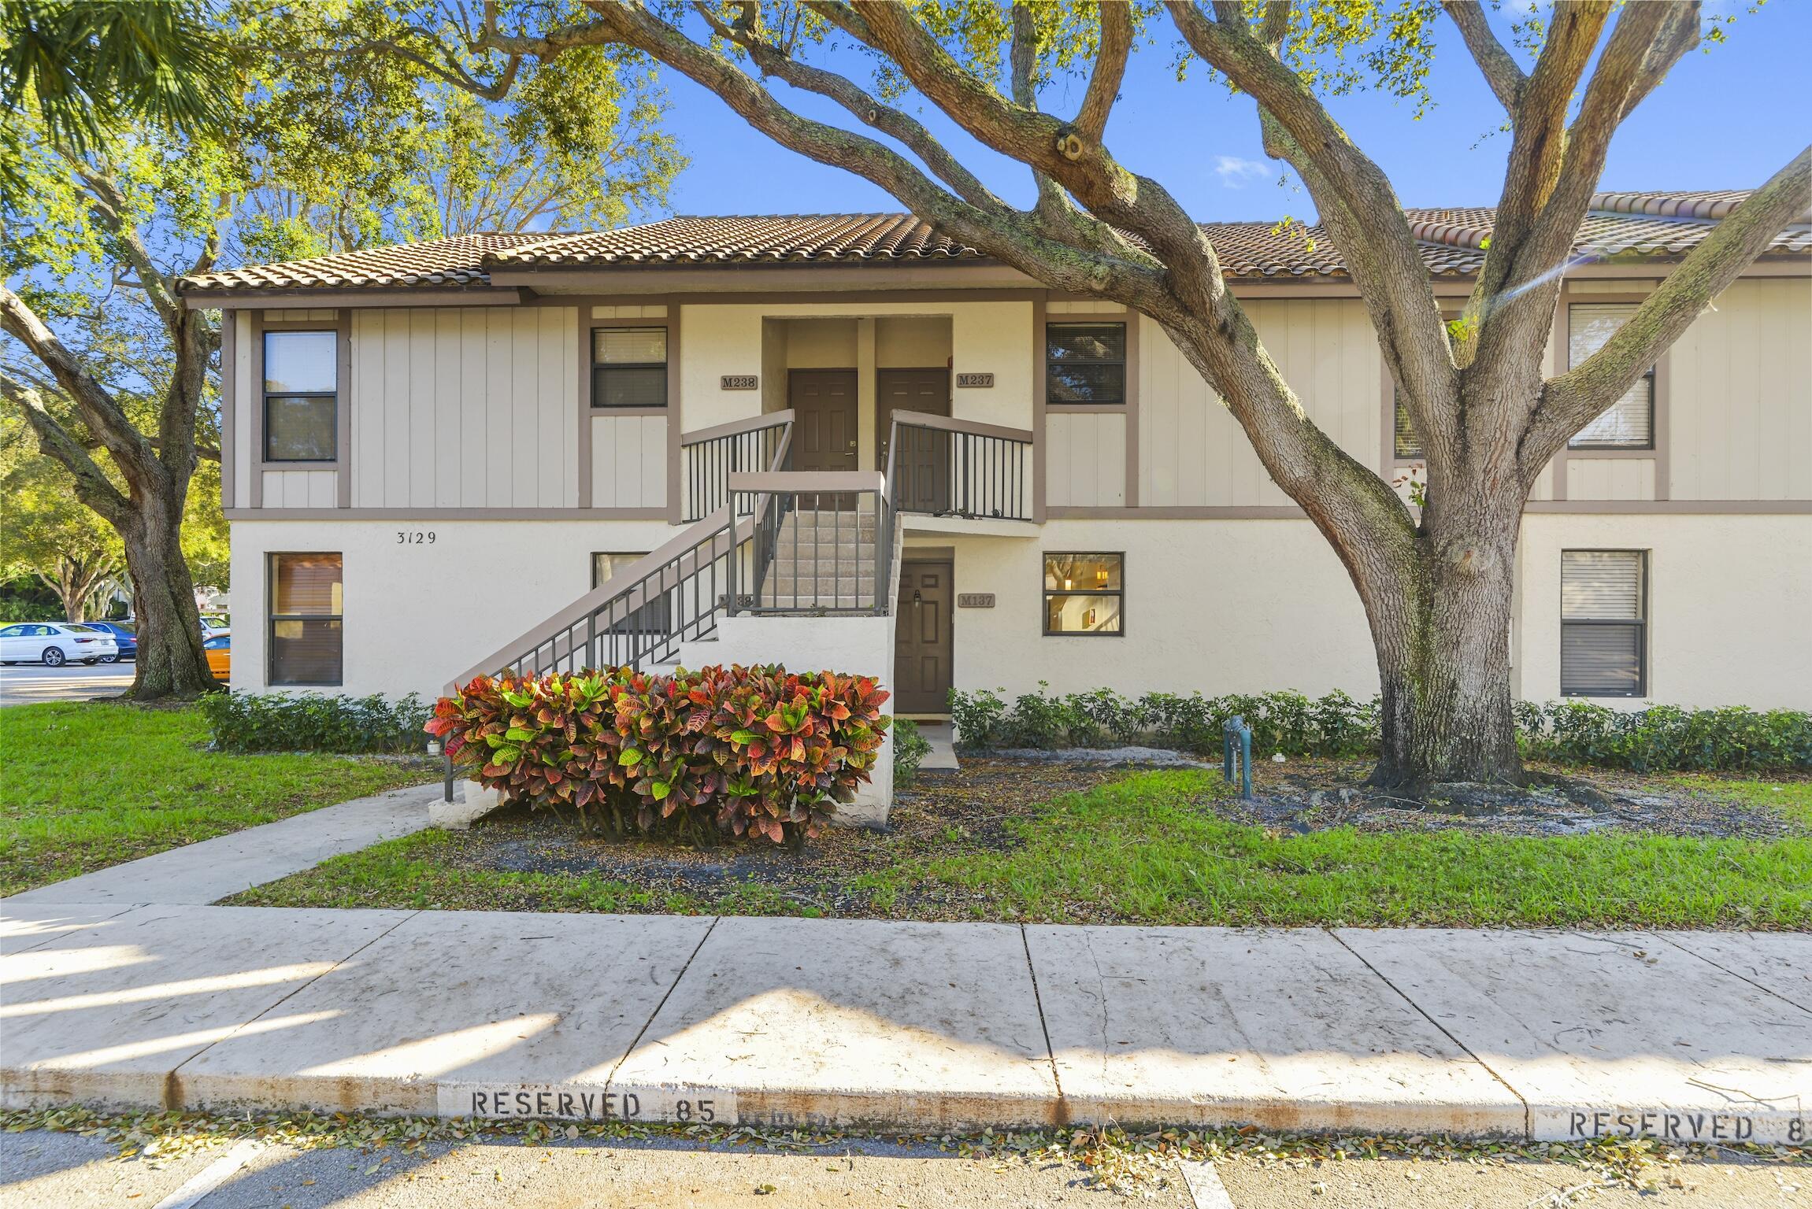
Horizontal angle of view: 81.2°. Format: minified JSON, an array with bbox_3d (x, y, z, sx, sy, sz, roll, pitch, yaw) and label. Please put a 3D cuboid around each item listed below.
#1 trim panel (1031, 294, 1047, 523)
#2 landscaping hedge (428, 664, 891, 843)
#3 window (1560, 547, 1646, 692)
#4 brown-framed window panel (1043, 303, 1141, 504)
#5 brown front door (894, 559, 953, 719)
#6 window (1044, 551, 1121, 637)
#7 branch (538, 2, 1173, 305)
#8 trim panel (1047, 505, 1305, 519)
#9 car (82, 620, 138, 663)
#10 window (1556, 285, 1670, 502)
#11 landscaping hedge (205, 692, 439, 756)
[{"bbox_3d":[1.533,-2.258,12.172,0.170,2.648,0.080,0,0,3],"label":"trim panel"},{"bbox_3d":[-1.820,1.130,8.000,3.300,1.300,1.100,0,0,3],"label":"landscaping hedge"},{"bbox_3d":[7.543,0.199,11.455,0.907,1.591,0.060,0,0,3],"label":"window"},{"bbox_3d":[2.113,-2.245,12.156,1.117,2.282,0.060,0,0,3],"label":"brown-framed window panel"},{"bbox_3d":[0.158,0.454,14.158,0.931,2.043,0.060,0,0,3],"label":"brown front door"},{"bbox_3d":[2.054,-0.123,12.243,0.930,0.964,0.090,0,0,3],"label":"window"},{"bbox_3d":[-0.480,-4.180,9.800,6.000,2.900,1.800,0,0,3],"label":"branch"},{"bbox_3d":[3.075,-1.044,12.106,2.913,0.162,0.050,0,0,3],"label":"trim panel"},{"bbox_3d":[-29.000,1.360,37.700,4.600,1.460,1.820,0,0,3],"label":"car"},{"bbox_3d":[7.541,-2.258,11.346,1.205,2.277,0.100,0,0,3],"label":"window"},{"bbox_3d":[-6.779,1.359,12.155,2.600,0.670,0.750,0,0,3],"label":"landscaping hedge"}]

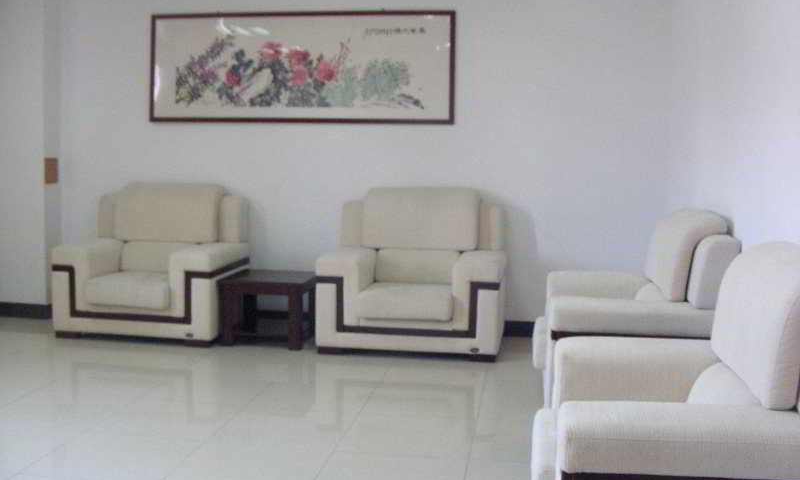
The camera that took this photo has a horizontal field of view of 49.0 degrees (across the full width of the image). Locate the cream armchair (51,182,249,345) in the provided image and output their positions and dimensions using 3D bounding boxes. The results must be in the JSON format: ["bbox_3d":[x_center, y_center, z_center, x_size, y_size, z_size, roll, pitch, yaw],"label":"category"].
[{"bbox_3d":[-1.775,0.139,6.331,1.187,1.074,0.886,2,6,11],"label":"cream armchair"}]

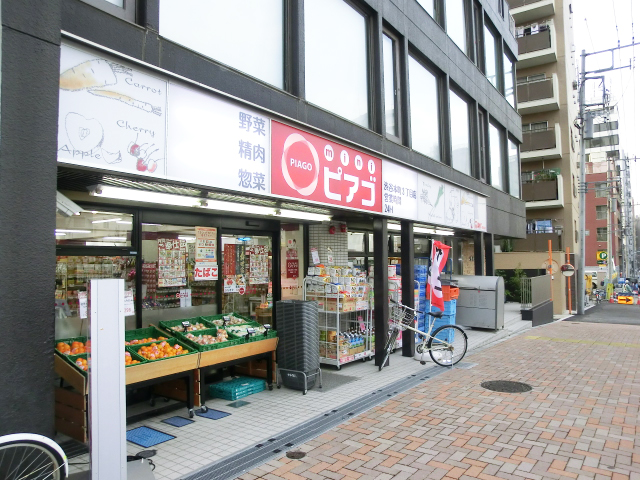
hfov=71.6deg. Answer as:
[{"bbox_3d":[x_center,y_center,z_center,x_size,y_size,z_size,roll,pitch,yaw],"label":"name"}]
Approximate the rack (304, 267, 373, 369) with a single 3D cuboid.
[{"bbox_3d":[0.298,1.307,7.575,0.680,1.520,0.920,-4,-4,37],"label":"rack"}]

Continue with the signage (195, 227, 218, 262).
[{"bbox_3d":[-1.617,0.078,6.334,0.020,0.529,0.385,-4,-4,36],"label":"signage"}]

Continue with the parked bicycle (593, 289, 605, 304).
[{"bbox_3d":[17.889,3.623,28.500,0.600,1.050,1.700,-4,-4,36],"label":"parked bicycle"}]

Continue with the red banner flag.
[{"bbox_3d":[2.068,0.632,7.680,0.420,1.250,0.120,0,-4,-18],"label":"red banner flag"}]

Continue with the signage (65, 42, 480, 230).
[{"bbox_3d":[1.190,-0.820,7.445,0.150,0.898,10.488,-4,-4,36],"label":"signage"}]

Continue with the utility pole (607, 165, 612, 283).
[{"bbox_3d":[18.935,-0.752,29.000,0.340,9.600,0.340,-4,-4,37],"label":"utility pole"}]

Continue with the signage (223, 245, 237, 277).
[{"bbox_3d":[-1.367,0.305,6.770,0.020,0.473,0.234,-4,-4,36],"label":"signage"}]

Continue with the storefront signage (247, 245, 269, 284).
[{"bbox_3d":[-0.943,0.384,6.871,0.020,0.590,0.410,-4,-4,37],"label":"storefront signage"}]

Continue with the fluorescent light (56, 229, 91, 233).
[{"bbox_3d":[-6.348,-0.223,11.299,0.120,0.080,1.200,-4,-4,37],"label":"fluorescent light"}]

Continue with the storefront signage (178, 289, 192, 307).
[{"bbox_3d":[-1.747,0.763,5.784,0.015,0.215,0.170,-4,-4,37],"label":"storefront signage"}]

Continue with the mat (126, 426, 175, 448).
[{"bbox_3d":[-1.686,1.895,4.307,0.550,0.020,0.310,-4,-4,37],"label":"mat"}]

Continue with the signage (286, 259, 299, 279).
[{"bbox_3d":[-0.461,0.490,7.494,0.020,0.320,0.290,-4,-4,37],"label":"signage"}]

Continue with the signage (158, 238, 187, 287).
[{"bbox_3d":[-1.946,0.305,5.869,0.020,0.623,0.430,-4,-4,36],"label":"signage"}]

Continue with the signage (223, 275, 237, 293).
[{"bbox_3d":[-1.363,0.670,6.746,0.020,0.265,0.233,-4,-4,36],"label":"signage"}]

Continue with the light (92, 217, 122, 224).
[{"bbox_3d":[-5.291,-0.459,11.026,1.200,0.070,0.100,-4,-4,36],"label":"light"}]

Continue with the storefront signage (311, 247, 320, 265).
[{"bbox_3d":[-0.075,0.257,7.361,0.020,0.280,0.190,-4,-4,37],"label":"storefront signage"}]

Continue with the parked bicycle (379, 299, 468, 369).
[{"bbox_3d":[1.548,1.474,6.878,1.580,1.040,0.580,-1,-3,-12],"label":"parked bicycle"}]

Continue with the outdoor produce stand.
[{"bbox_3d":[-1.678,1.459,5.308,0.920,0.920,2.620,-4,-4,36],"label":"outdoor produce stand"}]

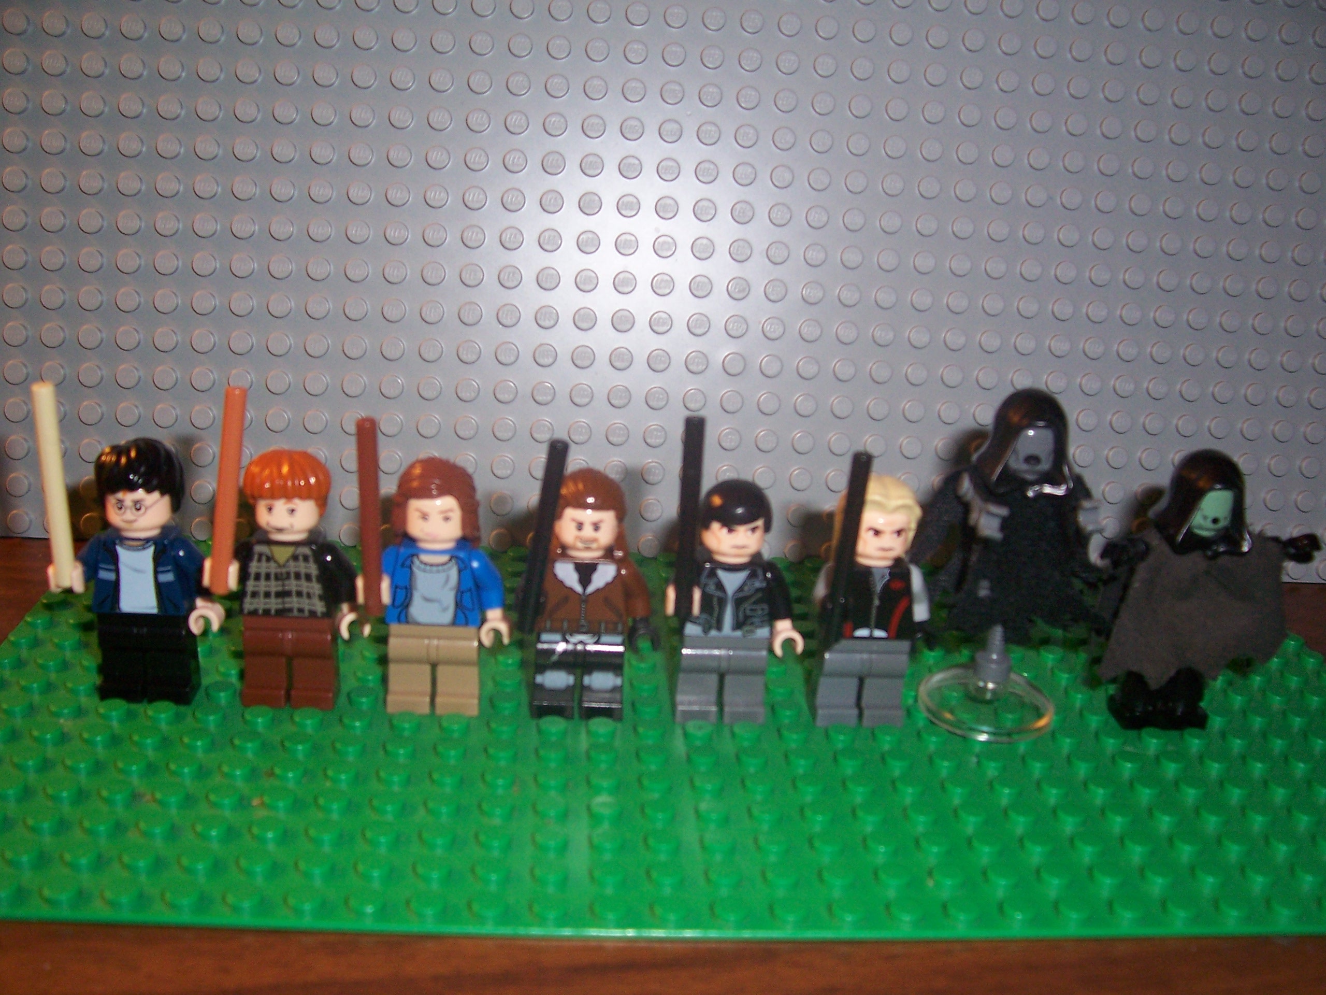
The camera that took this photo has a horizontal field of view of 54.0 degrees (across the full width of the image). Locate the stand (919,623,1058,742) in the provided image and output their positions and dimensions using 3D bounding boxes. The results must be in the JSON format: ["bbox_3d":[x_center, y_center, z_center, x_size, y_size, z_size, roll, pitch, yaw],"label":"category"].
[{"bbox_3d":[0.058,0.030,0.230,0.024,0.016,0.024,2,19,-5],"label":"stand"}]

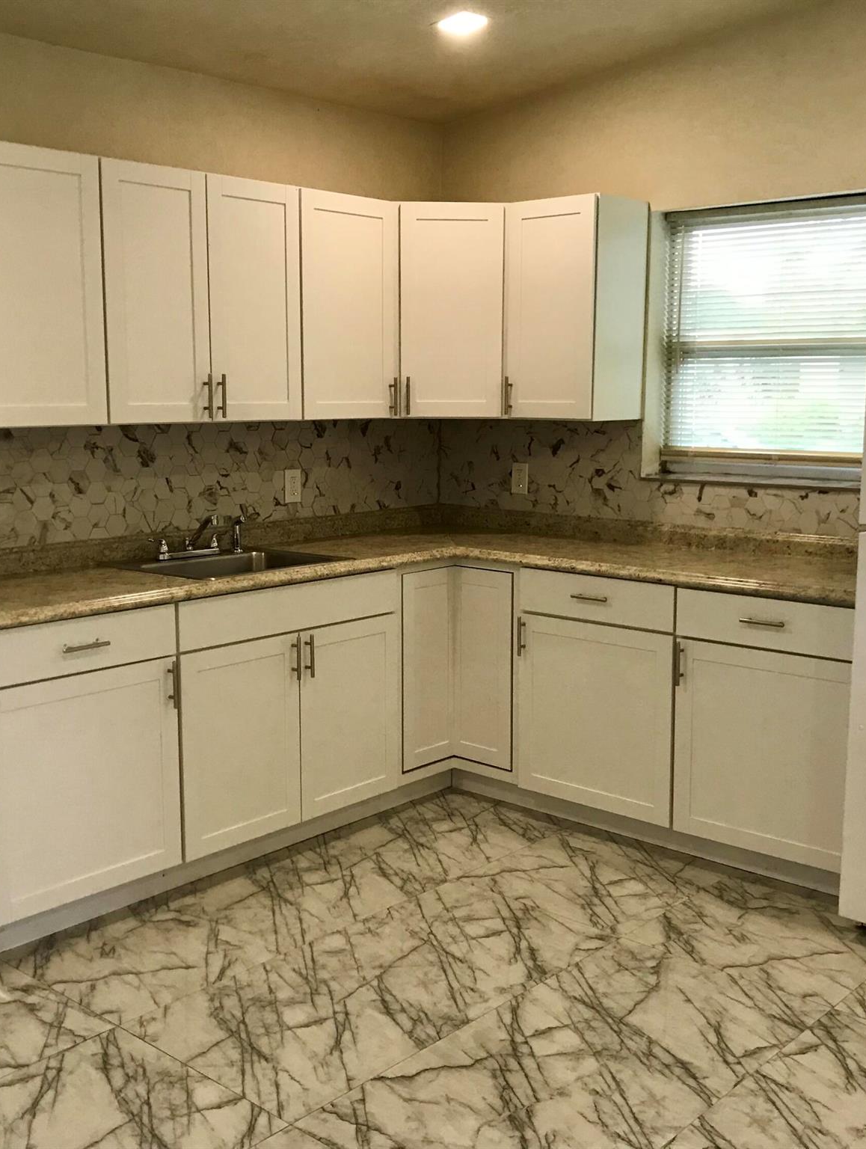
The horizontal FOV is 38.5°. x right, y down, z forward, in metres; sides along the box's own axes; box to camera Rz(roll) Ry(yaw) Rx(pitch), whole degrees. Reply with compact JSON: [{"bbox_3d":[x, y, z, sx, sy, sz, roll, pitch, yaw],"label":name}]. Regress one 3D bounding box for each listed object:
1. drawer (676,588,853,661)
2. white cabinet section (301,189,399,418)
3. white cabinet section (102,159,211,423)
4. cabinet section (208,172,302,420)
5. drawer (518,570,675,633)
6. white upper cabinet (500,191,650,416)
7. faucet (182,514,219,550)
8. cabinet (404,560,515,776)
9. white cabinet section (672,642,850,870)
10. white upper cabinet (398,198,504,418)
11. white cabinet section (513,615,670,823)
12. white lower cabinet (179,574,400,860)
[{"bbox_3d":[1.126,0.111,3.761,0.600,0.151,0.500,8,12,41],"label":"drawer"},{"bbox_3d":[-0.407,-0.943,4.426,0.310,0.762,0.444,8,12,41],"label":"white cabinet section"},{"bbox_3d":[-0.940,-0.854,3.837,0.310,0.762,0.380,8,12,41],"label":"white cabinet section"},{"bbox_3d":[-0.684,-0.896,4.120,0.310,0.762,0.387,8,12,41],"label":"cabinet section"},{"bbox_3d":[0.676,0.057,4.192,0.605,0.151,0.450,8,12,41],"label":"drawer"},{"bbox_3d":[0.515,-0.955,4.513,0.401,0.762,0.320,8,12,41],"label":"white upper cabinet"},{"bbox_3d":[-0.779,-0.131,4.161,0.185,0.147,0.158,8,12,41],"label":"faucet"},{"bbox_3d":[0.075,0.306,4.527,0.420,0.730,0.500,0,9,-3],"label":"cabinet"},{"bbox_3d":[1.166,0.495,3.889,0.605,0.623,0.570,8,12,41],"label":"white cabinet section"},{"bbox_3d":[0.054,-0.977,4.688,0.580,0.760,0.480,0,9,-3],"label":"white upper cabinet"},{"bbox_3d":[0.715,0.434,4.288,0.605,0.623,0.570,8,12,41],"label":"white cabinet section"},{"bbox_3d":[-0.643,0.414,4.074,0.620,0.830,0.900,8,12,41],"label":"white lower cabinet"}]

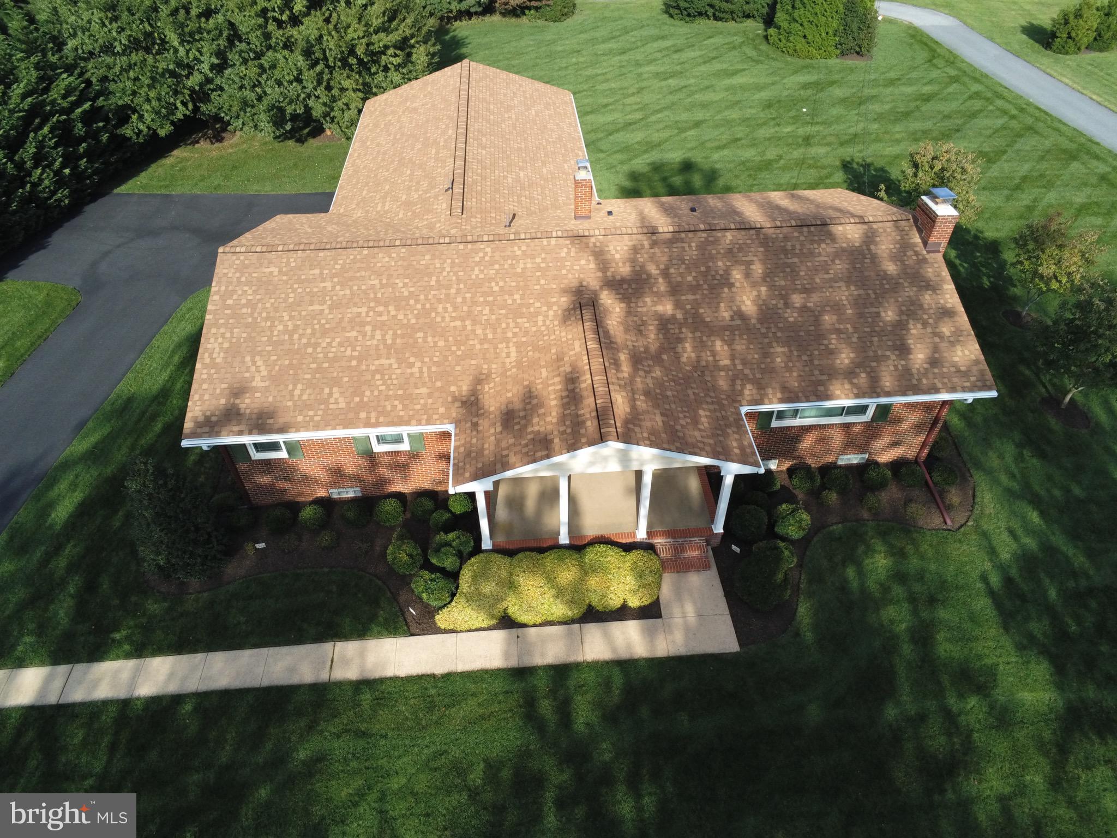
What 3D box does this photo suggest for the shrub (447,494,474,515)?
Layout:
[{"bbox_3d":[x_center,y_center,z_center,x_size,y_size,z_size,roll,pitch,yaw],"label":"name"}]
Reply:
[{"bbox_3d":[-2.462,2.089,18.615,0.640,0.600,0.640,-4,44,-2],"label":"shrub"}]

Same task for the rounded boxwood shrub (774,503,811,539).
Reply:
[{"bbox_3d":[5.574,2.445,17.716,0.867,0.807,0.867,-3,44,-2],"label":"rounded boxwood shrub"}]

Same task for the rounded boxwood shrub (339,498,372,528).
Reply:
[{"bbox_3d":[-4.981,2.313,18.227,0.771,0.647,0.771,-3,44,-2],"label":"rounded boxwood shrub"}]

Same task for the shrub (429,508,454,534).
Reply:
[{"bbox_3d":[-2.863,2.510,18.176,0.620,0.620,0.620,-4,44,-2],"label":"shrub"}]

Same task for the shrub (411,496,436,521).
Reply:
[{"bbox_3d":[-3.341,2.234,18.458,0.640,0.640,0.640,-4,44,-2],"label":"shrub"}]

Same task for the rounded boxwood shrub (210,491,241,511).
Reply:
[{"bbox_3d":[-8.412,2.154,18.710,0.700,0.580,0.700,-4,44,-2],"label":"rounded boxwood shrub"}]

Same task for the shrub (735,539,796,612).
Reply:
[{"bbox_3d":[4.592,3.467,16.513,1.400,1.300,1.500,-4,44,-2],"label":"shrub"}]

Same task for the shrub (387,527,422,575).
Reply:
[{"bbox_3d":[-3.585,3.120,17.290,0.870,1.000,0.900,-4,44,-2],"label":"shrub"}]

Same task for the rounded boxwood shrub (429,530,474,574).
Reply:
[{"bbox_3d":[-2.474,3.059,17.192,1.042,0.912,1.042,-3,44,-2],"label":"rounded boxwood shrub"}]

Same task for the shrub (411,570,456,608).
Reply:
[{"bbox_3d":[-2.784,3.793,16.568,0.931,0.721,0.931,-3,44,-2],"label":"shrub"}]

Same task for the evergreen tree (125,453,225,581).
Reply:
[{"bbox_3d":[-8.962,2.245,16.888,2.100,3.000,2.100,-4,44,-2],"label":"evergreen tree"}]

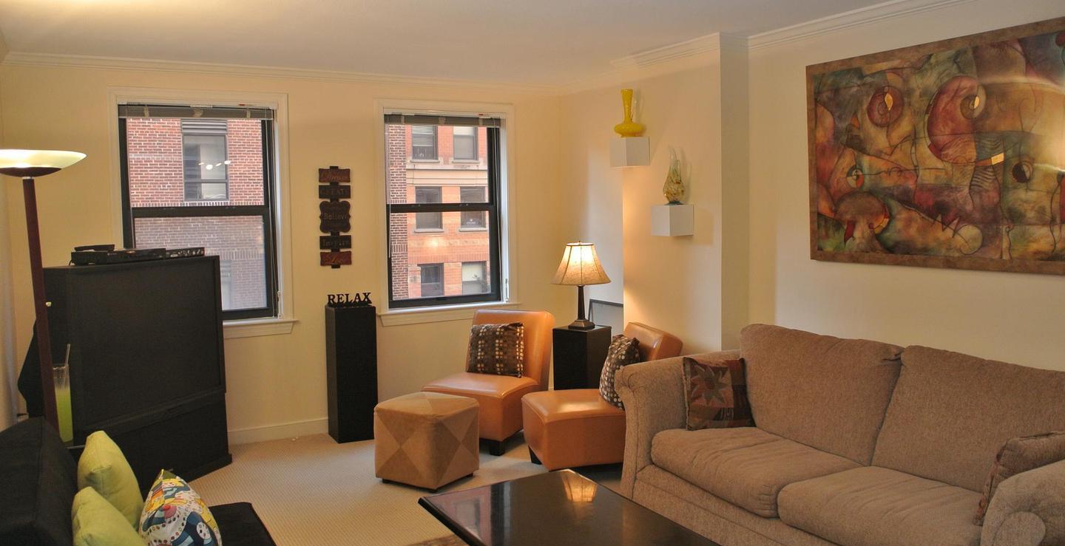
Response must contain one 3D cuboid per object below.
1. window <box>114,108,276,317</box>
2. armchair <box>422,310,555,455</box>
[{"bbox_3d":[-2.089,-0.359,5.065,0.903,1.365,0.105,-3,6,-28],"label":"window"},{"bbox_3d":[-0.270,0.704,5.411,0.570,0.800,0.795,1,5,25],"label":"armchair"}]

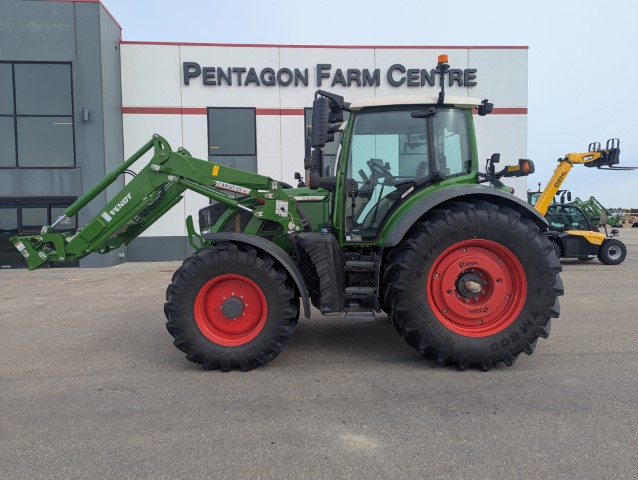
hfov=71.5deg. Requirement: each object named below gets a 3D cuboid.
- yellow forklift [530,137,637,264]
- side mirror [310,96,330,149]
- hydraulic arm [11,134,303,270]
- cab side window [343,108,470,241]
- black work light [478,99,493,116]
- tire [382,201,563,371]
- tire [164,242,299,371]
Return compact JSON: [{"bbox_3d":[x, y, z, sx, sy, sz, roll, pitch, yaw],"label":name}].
[{"bbox_3d":[8.900,-1.285,15.050,4.250,4.100,1.850,-1,3,-5],"label":"yellow forklift"},{"bbox_3d":[0.015,-1.222,4.620,0.150,0.510,0.240,-1,3,-16],"label":"side mirror"},{"bbox_3d":[-1.890,-0.480,5.760,3.400,1.570,1.200,-1,3,0],"label":"hydraulic arm"},{"bbox_3d":[0.990,-0.742,5.020,1.440,1.490,0.160,-1,3,2],"label":"cab side window"},{"bbox_3d":[1.920,-1.525,5.120,0.140,0.190,0.160,-1,3,0],"label":"black work light"},{"bbox_3d":[1.648,0.450,4.870,1.800,1.770,0.640,-1,3,0],"label":"tire"},{"bbox_3d":[-0.918,0.700,4.890,1.410,1.370,0.540,-1,3,0],"label":"tire"}]

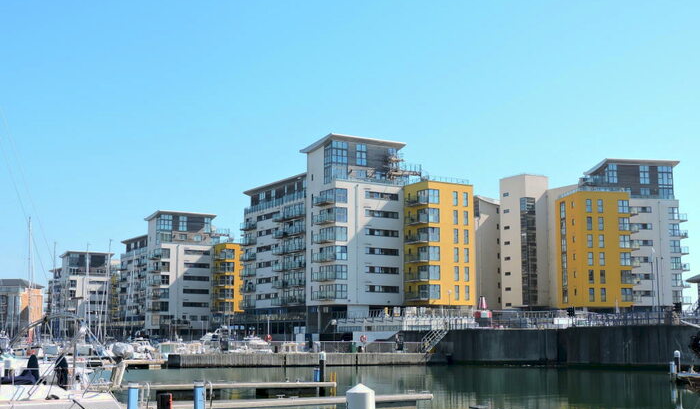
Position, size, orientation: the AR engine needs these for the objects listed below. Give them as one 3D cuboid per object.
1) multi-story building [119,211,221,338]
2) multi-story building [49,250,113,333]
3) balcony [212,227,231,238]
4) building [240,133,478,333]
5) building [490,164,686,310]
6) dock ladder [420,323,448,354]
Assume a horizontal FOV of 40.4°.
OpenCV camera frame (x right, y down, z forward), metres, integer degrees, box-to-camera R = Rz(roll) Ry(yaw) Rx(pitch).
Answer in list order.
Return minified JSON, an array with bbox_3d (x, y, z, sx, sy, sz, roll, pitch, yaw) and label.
[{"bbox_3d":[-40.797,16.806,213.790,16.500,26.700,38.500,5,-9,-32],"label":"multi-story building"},{"bbox_3d":[-78.310,26.845,276.077,16.500,24.000,37.500,5,-9,-32],"label":"multi-story building"},{"bbox_3d":[-27.842,6.067,205.923,4.200,1.700,2.500,5,-9,-32],"label":"balcony"},{"bbox_3d":[-1.434,6.922,152.983,20.800,29.100,42.000,5,-9,-32],"label":"building"},{"bbox_3d":[42.205,7.698,161.451,28.000,27.700,27.000,1,-8,-10],"label":"building"},{"bbox_3d":[8.944,14.152,100.004,3.200,3.300,1.200,2,-8,-15],"label":"dock ladder"}]

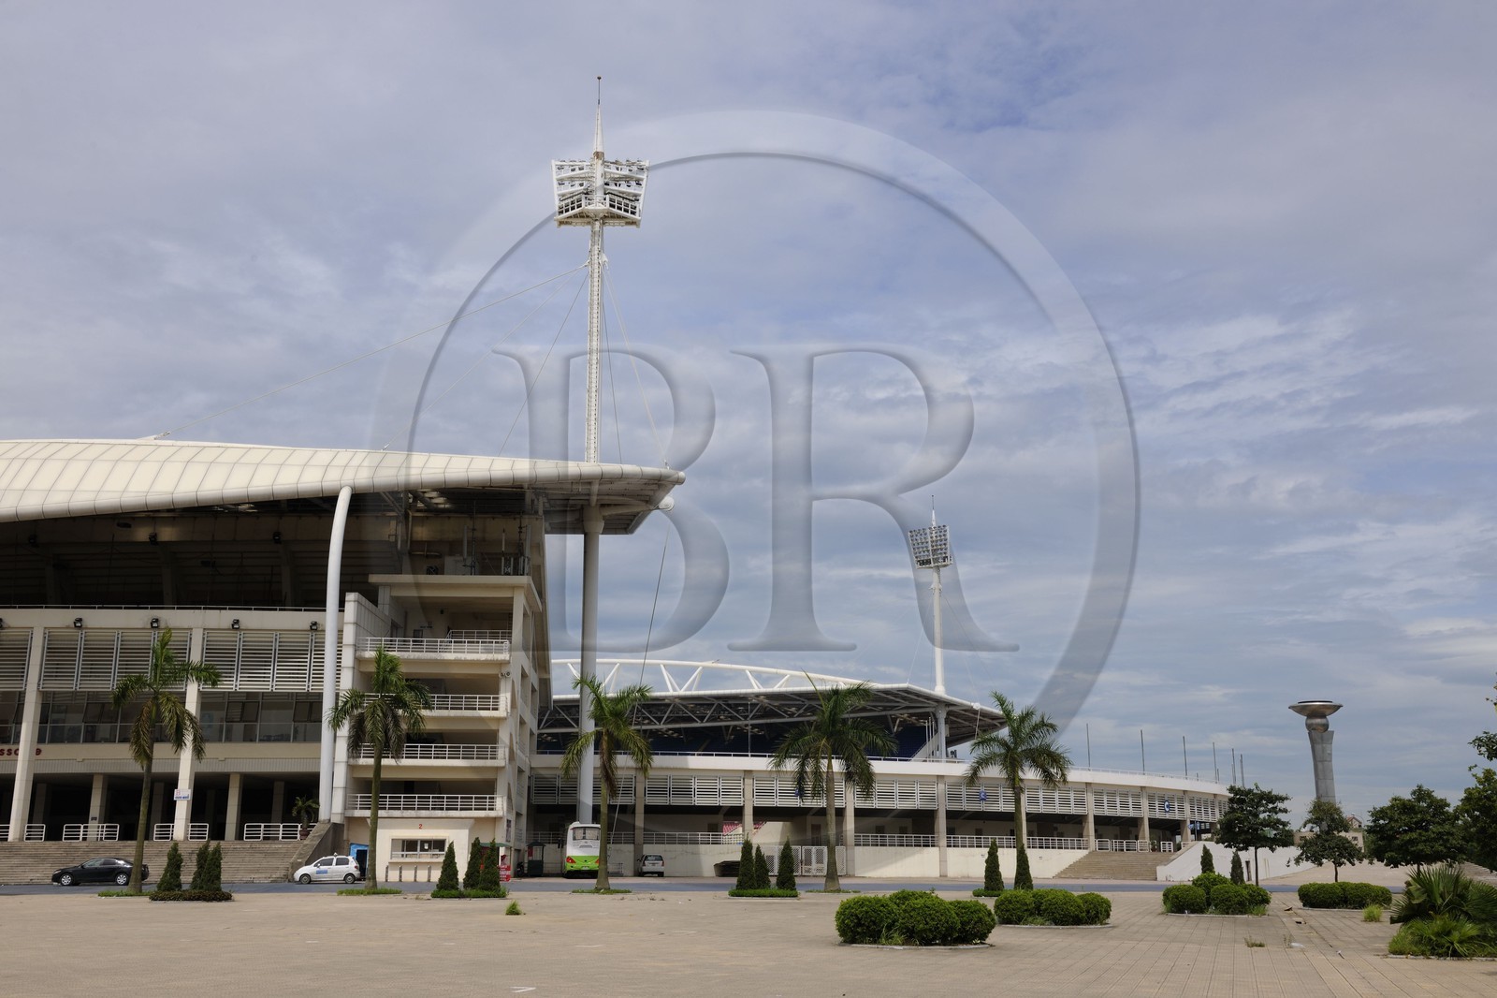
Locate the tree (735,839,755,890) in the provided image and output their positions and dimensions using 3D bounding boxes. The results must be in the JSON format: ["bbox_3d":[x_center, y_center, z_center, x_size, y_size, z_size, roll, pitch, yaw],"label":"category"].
[{"bbox_3d":[-0.134,14.101,57.454,0.800,2.209,0.800,0,-13,0],"label":"tree"}]

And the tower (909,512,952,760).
[{"bbox_3d":[30.281,28.631,238.587,7.200,57.267,3.200,-8,-15,29],"label":"tower"}]

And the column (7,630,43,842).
[{"bbox_3d":[-44.443,14.490,92.401,0.680,12.850,0.780,1,-14,-3],"label":"column"}]

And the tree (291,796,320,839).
[{"bbox_3d":[-26.069,18.826,88.311,1.500,2.498,1.500,0,-14,0],"label":"tree"}]

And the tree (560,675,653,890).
[{"bbox_3d":[-6.325,12.470,66.076,4.100,9.351,4.200,0,-13,0],"label":"tree"}]

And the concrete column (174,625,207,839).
[{"bbox_3d":[-33.416,14.024,89.981,0.720,12.715,0.750,1,-14,-3],"label":"concrete column"}]

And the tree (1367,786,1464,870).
[{"bbox_3d":[28.708,14.536,64.385,4.228,4.456,4.000,0,-13,0],"label":"tree"}]

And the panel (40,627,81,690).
[{"bbox_3d":[-40.669,9.551,88.528,1.954,3.528,0.150,1,-14,-6],"label":"panel"}]

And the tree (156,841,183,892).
[{"bbox_3d":[-19.297,12.415,50.028,0.860,1.850,0.860,0,-14,0],"label":"tree"}]

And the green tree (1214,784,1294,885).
[{"bbox_3d":[21.475,14.344,63.609,3.330,4.468,3.200,0,-13,0],"label":"green tree"}]

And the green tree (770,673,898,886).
[{"bbox_3d":[3.658,12.546,66.057,5.300,9.193,5.000,0,-13,0],"label":"green tree"}]

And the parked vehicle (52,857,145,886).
[{"bbox_3d":[-34.153,19.601,79.004,4.820,1.470,1.820,1,-14,-6],"label":"parked vehicle"}]

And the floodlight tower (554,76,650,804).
[{"bbox_3d":[-10.887,-3.246,106.219,7.100,58.410,3.200,0,-13,0],"label":"floodlight tower"}]

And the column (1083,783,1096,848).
[{"bbox_3d":[25.751,23.947,113.031,0.850,5.028,0.600,13,-18,-42],"label":"column"}]

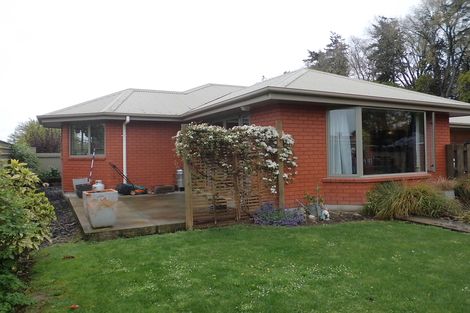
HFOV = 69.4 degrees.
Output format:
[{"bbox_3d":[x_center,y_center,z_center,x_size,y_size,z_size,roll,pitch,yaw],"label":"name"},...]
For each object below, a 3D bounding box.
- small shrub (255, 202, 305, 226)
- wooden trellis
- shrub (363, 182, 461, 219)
[{"bbox_3d":[0.773,1.015,6.102,0.840,0.360,0.620,-1,-1,-11],"label":"small shrub"},{"bbox_3d":[0.049,0.296,6.144,1.970,1.830,0.120,-1,-1,-28],"label":"wooden trellis"},{"bbox_3d":[3.645,0.836,7.051,1.650,0.580,1.250,-1,-1,-28],"label":"shrub"}]

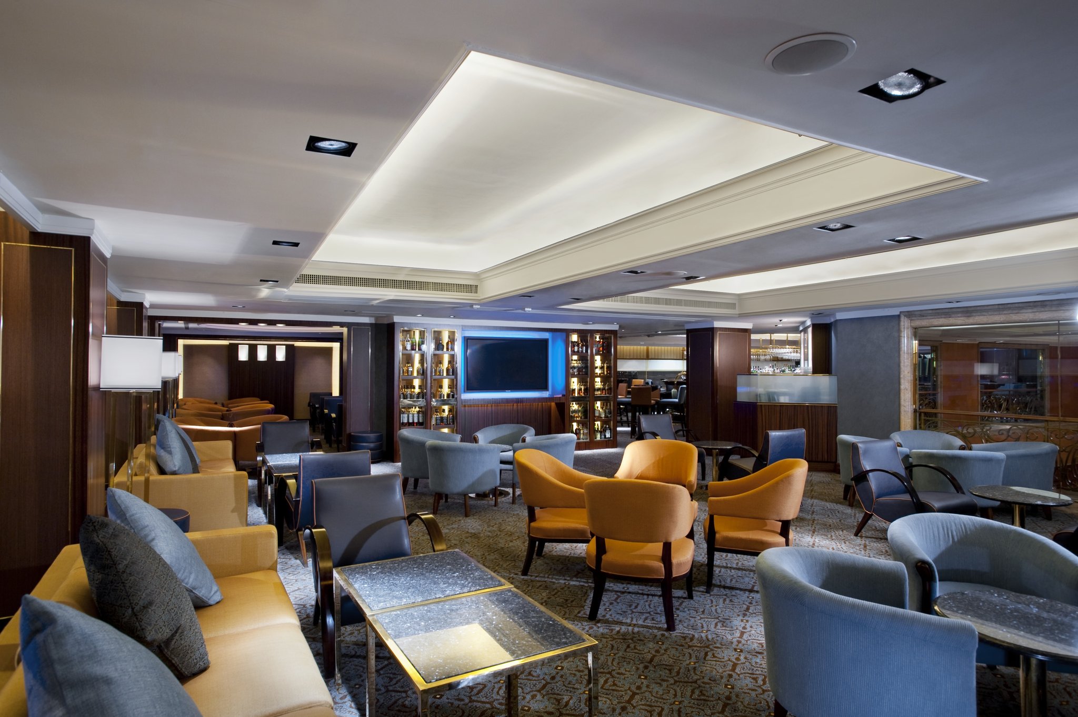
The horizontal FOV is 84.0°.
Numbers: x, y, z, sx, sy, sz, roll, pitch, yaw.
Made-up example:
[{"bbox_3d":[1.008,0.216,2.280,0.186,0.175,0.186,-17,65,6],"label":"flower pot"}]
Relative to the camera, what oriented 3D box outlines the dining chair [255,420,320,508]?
[{"bbox_3d":[-2.719,1.119,6.492,0.607,0.817,0.755,0,-1,-27],"label":"dining chair"}]

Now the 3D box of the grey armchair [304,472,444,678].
[{"bbox_3d":[-0.876,1.097,3.182,0.602,0.817,0.755,0,-1,-27],"label":"grey armchair"}]

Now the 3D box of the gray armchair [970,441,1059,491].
[{"bbox_3d":[4.783,1.203,6.048,0.690,0.731,0.720,0,-1,24],"label":"gray armchair"}]

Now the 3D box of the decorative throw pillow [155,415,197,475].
[{"bbox_3d":[-3.437,0.822,5.617,0.180,0.560,0.560,-19,9,-29],"label":"decorative throw pillow"}]

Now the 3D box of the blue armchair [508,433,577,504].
[{"bbox_3d":[0.098,1.191,6.614,0.653,0.694,0.694,0,-1,13],"label":"blue armchair"}]

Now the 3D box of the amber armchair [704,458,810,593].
[{"bbox_3d":[1.489,1.117,4.137,0.660,0.852,0.630,0,-1,17],"label":"amber armchair"}]

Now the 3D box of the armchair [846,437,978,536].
[{"bbox_3d":[3.050,1.131,4.968,0.645,0.848,0.735,0,-1,-29],"label":"armchair"}]

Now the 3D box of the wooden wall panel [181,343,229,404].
[{"bbox_3d":[-8.396,0.614,15.072,1.010,1.960,0.050,0,-1,-28],"label":"wooden wall panel"}]

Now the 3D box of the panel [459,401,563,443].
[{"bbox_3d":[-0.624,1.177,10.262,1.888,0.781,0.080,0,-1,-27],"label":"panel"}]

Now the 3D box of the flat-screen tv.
[{"bbox_3d":[-0.556,0.114,10.401,1.615,0.937,0.100,0,-1,-28],"label":"flat-screen tv"}]

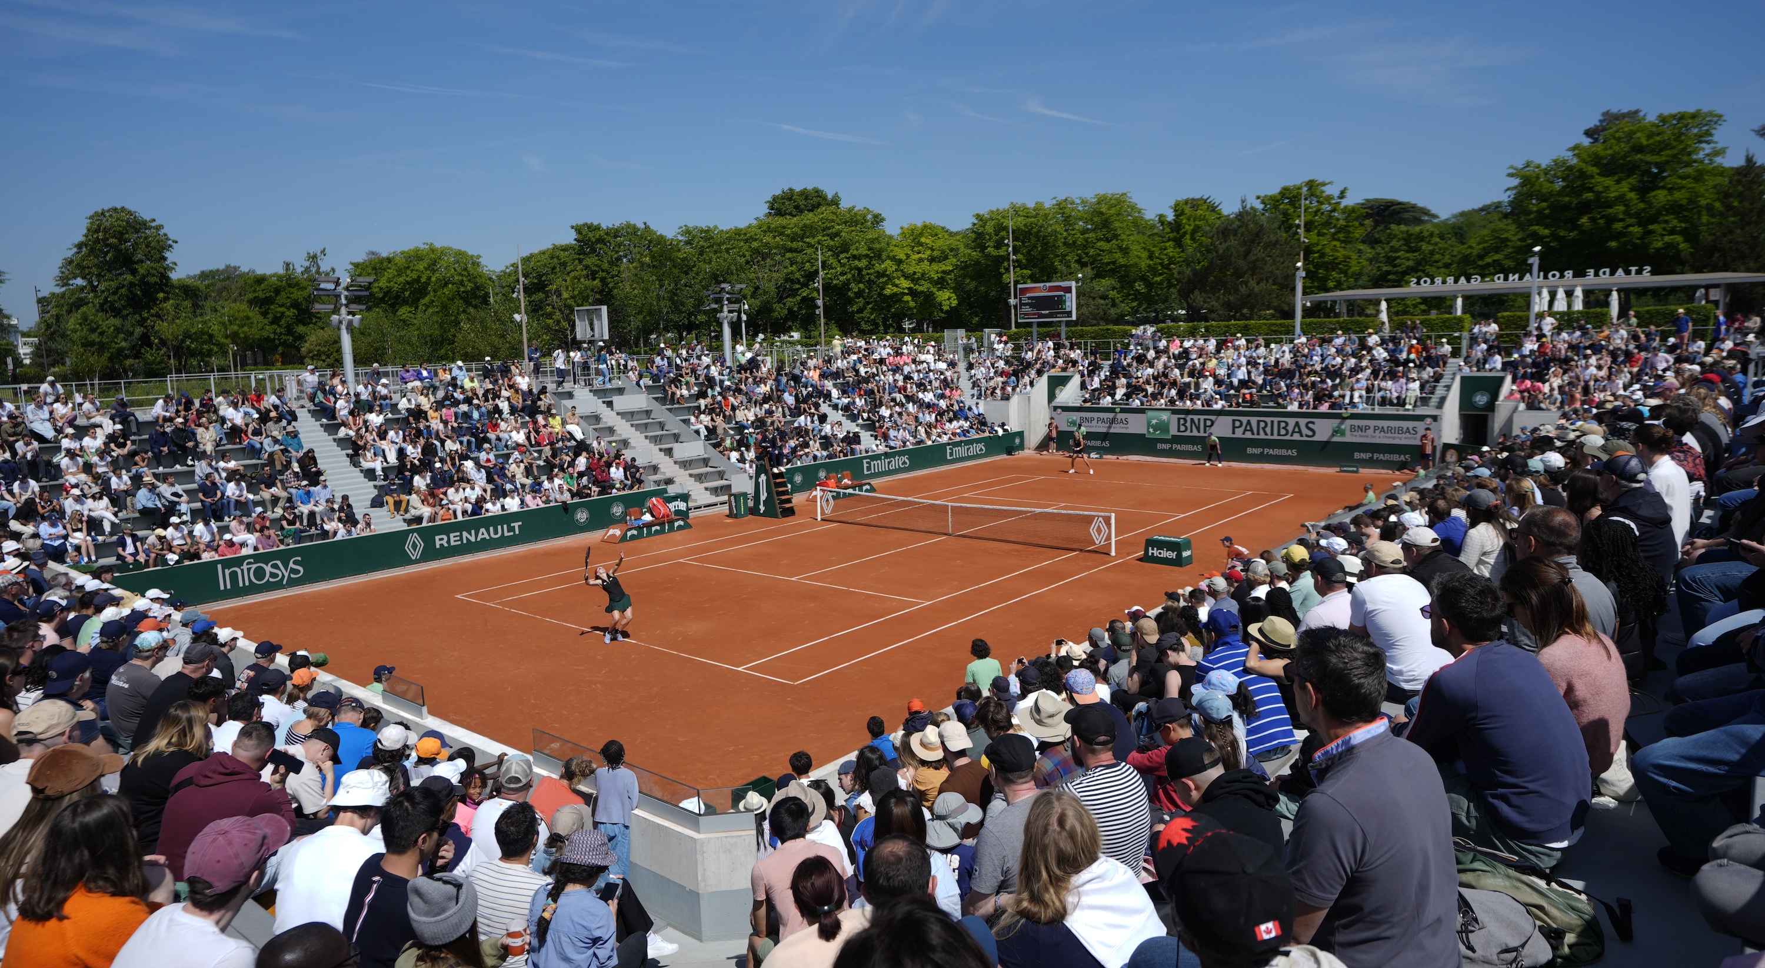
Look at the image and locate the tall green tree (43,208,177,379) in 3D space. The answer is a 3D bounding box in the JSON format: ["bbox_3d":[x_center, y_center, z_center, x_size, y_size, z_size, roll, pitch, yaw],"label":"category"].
[{"bbox_3d":[-59.479,-14.544,79.252,9.000,13.910,9.000,-7,10,-36],"label":"tall green tree"}]

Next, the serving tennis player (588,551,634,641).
[{"bbox_3d":[-5.147,2.122,19.569,0.800,1.830,0.650,-5,9,-25],"label":"serving tennis player"}]

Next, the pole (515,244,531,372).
[{"bbox_3d":[-13.889,-6.366,40.083,0.500,5.450,0.400,-4,8,-18],"label":"pole"}]

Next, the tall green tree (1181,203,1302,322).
[{"bbox_3d":[25.209,-14.365,72.500,8.000,10.430,7.600,1,8,19],"label":"tall green tree"}]

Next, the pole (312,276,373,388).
[{"bbox_3d":[-16.802,-4.527,32.595,0.850,4.050,1.950,5,10,40],"label":"pole"}]

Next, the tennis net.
[{"bbox_3d":[1.927,0.954,29.345,10.250,1.070,0.120,5,10,40],"label":"tennis net"}]

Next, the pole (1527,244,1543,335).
[{"bbox_3d":[25.161,-6.960,39.860,0.500,4.310,0.450,5,10,40],"label":"pole"}]

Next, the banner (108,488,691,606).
[{"bbox_3d":[-11.951,1.508,28.292,0.200,1.060,15.800,5,10,40],"label":"banner"}]

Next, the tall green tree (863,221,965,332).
[{"bbox_3d":[2.822,-16.577,88.528,8.600,11.860,8.000,-1,8,2],"label":"tall green tree"}]

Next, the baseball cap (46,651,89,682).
[{"bbox_3d":[-4.670,1.083,5.900,0.180,0.150,0.270,1,25,22],"label":"baseball cap"}]

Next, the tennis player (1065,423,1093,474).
[{"bbox_3d":[8.090,-1.281,41.962,0.850,1.720,0.600,2,9,27],"label":"tennis player"}]

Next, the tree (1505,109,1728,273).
[{"bbox_3d":[47.759,-16.997,67.147,12.300,15.460,12.300,4,9,35],"label":"tree"}]

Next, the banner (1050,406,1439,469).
[{"bbox_3d":[14.605,-2.045,44.351,16.750,2.200,0.120,5,10,40],"label":"banner"}]

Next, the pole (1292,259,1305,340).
[{"bbox_3d":[18.351,-7.573,45.529,0.450,4.410,0.450,5,10,40],"label":"pole"}]

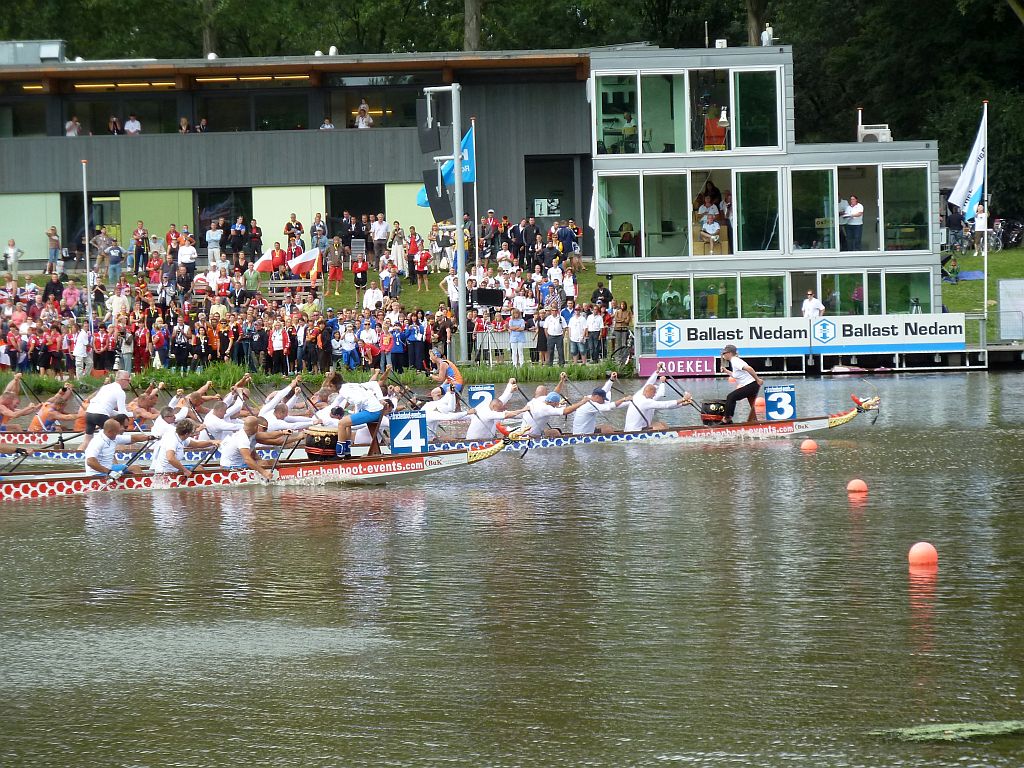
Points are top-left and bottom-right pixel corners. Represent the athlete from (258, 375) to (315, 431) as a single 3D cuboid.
[{"bbox_3d":[-3.459,0.485,67.000,0.950,1.200,0.620,-1,1,2],"label":"athlete"}]

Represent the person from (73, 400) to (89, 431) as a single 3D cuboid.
[{"bbox_3d":[-7.160,0.476,75.300,0.900,1.080,0.600,-2,1,-15],"label":"person"}]

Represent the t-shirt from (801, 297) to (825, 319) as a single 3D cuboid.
[{"bbox_3d":[8.327,-2.078,120.500,0.620,0.660,0.280,-1,1,7],"label":"t-shirt"}]

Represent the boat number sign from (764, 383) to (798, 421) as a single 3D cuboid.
[{"bbox_3d":[4.049,0.286,65.500,0.460,0.520,0.040,-3,1,2],"label":"boat number sign"}]

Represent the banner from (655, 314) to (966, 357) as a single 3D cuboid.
[{"bbox_3d":[8.618,-1.397,125.299,8.900,1.050,0.060,-1,1,2],"label":"banner"}]

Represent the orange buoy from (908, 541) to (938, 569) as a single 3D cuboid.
[{"bbox_3d":[3.399,1.422,35.900,0.238,0.238,0.238,-2,1,0],"label":"orange buoy"}]

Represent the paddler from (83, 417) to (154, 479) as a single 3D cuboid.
[{"bbox_3d":[-4.856,0.835,53.800,0.920,0.880,0.600,-1,1,21],"label":"paddler"}]

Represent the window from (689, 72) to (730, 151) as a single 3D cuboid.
[{"bbox_3d":[5.909,-8.153,130.100,1.250,2.400,0.100,-2,1,4],"label":"window"}]

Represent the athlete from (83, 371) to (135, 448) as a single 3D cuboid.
[{"bbox_3d":[-6.245,0.487,67.300,0.820,1.400,0.580,-1,1,2],"label":"athlete"}]

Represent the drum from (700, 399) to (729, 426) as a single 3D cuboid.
[{"bbox_3d":[3.154,0.446,67.300,0.460,0.420,0.460,-1,1,2],"label":"drum"}]

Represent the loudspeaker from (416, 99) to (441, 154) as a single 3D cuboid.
[{"bbox_3d":[-2.472,-7.668,129.500,0.600,1.600,0.500,-1,1,23],"label":"loudspeaker"}]

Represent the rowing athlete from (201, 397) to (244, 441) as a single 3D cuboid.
[{"bbox_3d":[-4.414,0.686,67.000,0.850,1.020,0.600,-1,1,2],"label":"rowing athlete"}]

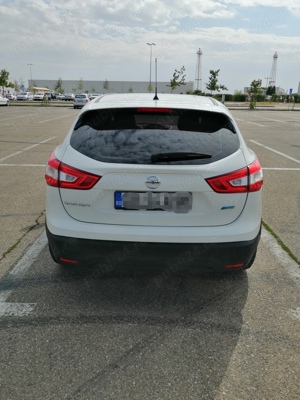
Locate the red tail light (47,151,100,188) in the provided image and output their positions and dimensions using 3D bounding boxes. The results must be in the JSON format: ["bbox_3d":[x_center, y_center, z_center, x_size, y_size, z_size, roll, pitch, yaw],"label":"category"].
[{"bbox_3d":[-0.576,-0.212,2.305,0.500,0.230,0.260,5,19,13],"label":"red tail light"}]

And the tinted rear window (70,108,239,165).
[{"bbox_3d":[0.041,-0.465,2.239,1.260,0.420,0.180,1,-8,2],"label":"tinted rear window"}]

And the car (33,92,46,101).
[{"bbox_3d":[-22.728,-21.250,64.465,1.770,1.500,4.300,1,19,2],"label":"car"}]

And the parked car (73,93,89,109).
[{"bbox_3d":[-7.592,-11.512,36.329,1.710,1.500,4.100,1,19,2],"label":"parked car"}]

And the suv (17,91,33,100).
[{"bbox_3d":[-25.969,-21.334,64.561,1.770,1.500,4.300,1,19,2],"label":"suv"}]

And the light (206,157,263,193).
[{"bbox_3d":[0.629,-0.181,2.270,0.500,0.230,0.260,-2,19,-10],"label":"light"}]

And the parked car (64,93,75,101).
[{"bbox_3d":[-16.909,-21.719,66.194,1.770,1.460,4.350,1,19,2],"label":"parked car"}]

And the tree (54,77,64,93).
[{"bbox_3d":[-22.097,-27.146,76.181,2.500,5.200,2.500,1,19,2],"label":"tree"}]

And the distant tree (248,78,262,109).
[{"bbox_3d":[13.199,-13.244,38.850,1.900,3.700,1.900,1,19,2],"label":"distant tree"}]

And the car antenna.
[{"bbox_3d":[0.053,-0.954,2.485,0.050,0.365,0.060,1,49,2],"label":"car antenna"}]

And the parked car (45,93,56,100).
[{"bbox_3d":[-20.434,-21.180,64.400,1.770,1.480,4.300,1,19,2],"label":"parked car"}]

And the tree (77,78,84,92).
[{"bbox_3d":[-17.318,-27.567,77.967,2.000,5.100,2.000,1,19,2],"label":"tree"}]

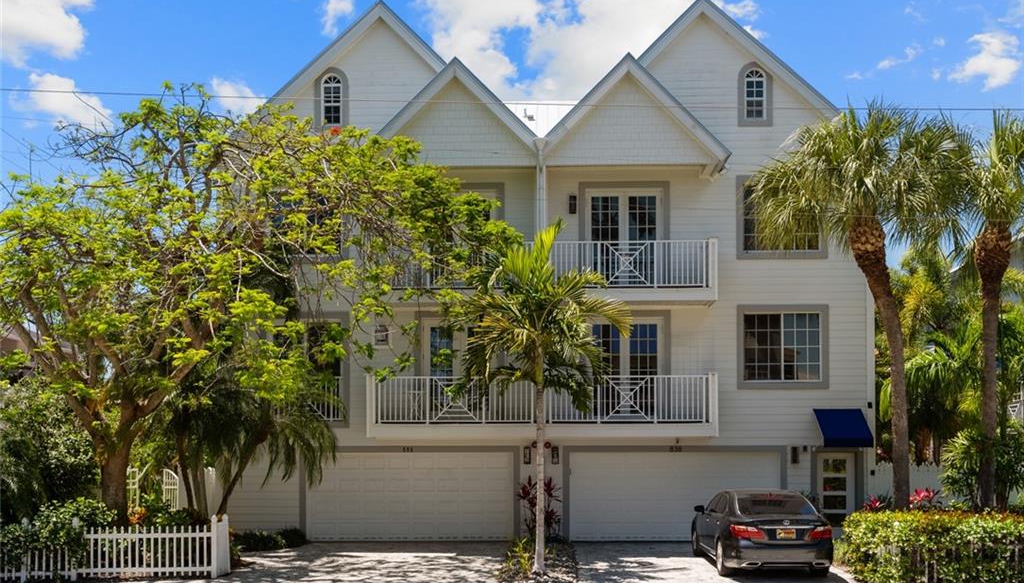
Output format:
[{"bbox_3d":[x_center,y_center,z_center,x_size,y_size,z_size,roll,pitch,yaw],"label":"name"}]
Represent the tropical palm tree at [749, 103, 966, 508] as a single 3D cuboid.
[{"bbox_3d":[6.455,0.635,18.600,3.850,8.100,3.700,0,-5,0],"label":"tropical palm tree"}]

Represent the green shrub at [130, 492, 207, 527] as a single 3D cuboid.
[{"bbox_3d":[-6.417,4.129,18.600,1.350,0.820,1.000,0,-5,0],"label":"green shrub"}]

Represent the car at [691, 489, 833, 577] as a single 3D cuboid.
[{"bbox_3d":[4.655,4.456,18.800,1.890,1.470,5.050,0,-6,2],"label":"car"}]

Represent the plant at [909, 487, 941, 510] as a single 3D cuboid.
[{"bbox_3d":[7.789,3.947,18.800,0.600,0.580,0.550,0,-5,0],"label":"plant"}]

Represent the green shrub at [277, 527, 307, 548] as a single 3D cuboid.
[{"bbox_3d":[-4.850,5.411,21.900,0.620,0.480,0.600,0,-5,0],"label":"green shrub"}]

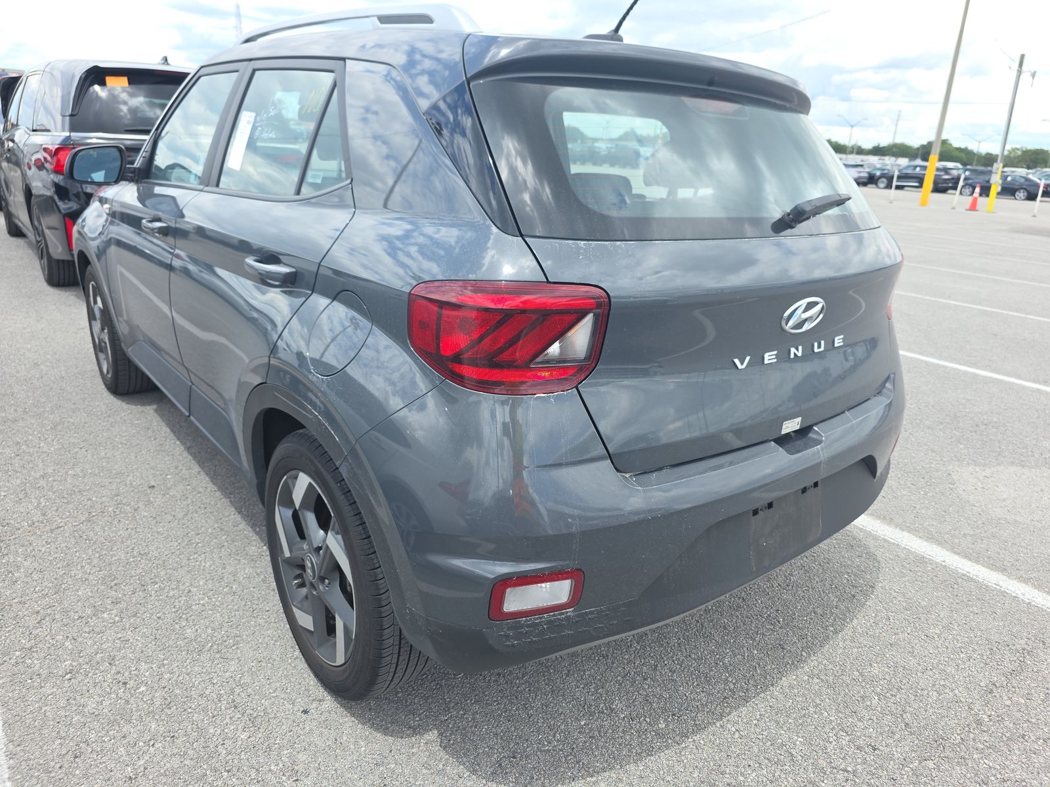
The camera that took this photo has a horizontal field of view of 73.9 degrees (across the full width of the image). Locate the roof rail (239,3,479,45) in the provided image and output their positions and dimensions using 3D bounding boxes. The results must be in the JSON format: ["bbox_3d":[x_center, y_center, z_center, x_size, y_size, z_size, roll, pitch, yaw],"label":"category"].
[{"bbox_3d":[-0.547,-0.949,1.866,0.070,0.110,1.500,-12,25,-38],"label":"roof rail"}]

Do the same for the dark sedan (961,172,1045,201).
[{"bbox_3d":[28.774,-12.593,42.317,1.860,1.450,4.750,-15,26,-42],"label":"dark sedan"}]

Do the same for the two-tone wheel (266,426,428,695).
[{"bbox_3d":[-0.428,0.387,1.696,0.210,0.650,0.655,-12,25,-38],"label":"two-tone wheel"}]

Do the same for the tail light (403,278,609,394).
[{"bbox_3d":[-0.014,-0.101,1.158,0.337,0.190,0.116,-6,21,-24],"label":"tail light"}]

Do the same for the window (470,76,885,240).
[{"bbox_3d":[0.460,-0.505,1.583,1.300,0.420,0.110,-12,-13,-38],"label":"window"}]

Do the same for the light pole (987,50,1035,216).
[{"bbox_3d":[17.082,-9.148,24.745,0.400,5.240,0.800,-13,23,-37],"label":"light pole"}]

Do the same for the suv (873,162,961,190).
[{"bbox_3d":[25.023,-13.909,44.840,1.920,1.690,4.800,-15,26,-41],"label":"suv"}]

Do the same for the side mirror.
[{"bbox_3d":[-1.639,-0.876,2.673,0.210,0.150,0.130,-12,25,-38],"label":"side mirror"}]

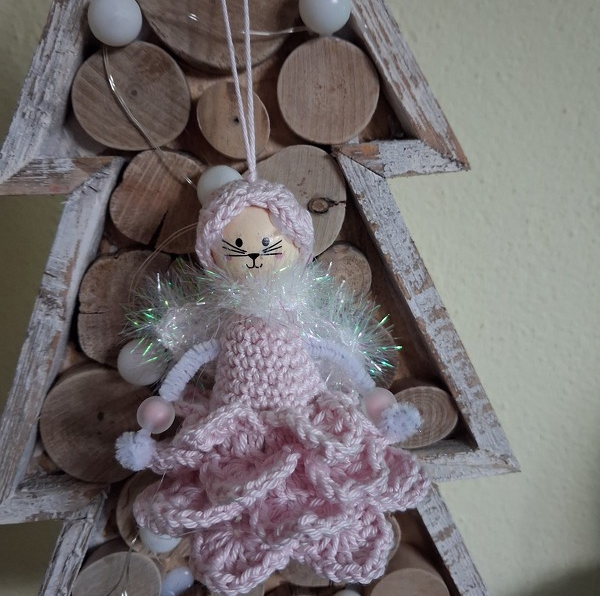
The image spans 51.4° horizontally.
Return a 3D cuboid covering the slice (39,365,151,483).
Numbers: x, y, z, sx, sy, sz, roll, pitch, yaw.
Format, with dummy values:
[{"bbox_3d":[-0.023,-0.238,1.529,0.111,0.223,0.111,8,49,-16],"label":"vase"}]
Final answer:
[{"bbox_3d":[-0.081,0.049,0.255,0.045,0.048,0.020,-4,10,-5],"label":"slice"}]

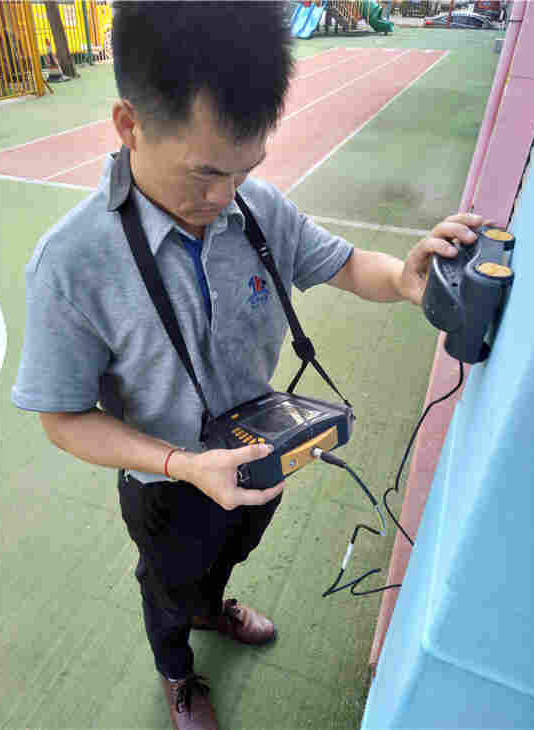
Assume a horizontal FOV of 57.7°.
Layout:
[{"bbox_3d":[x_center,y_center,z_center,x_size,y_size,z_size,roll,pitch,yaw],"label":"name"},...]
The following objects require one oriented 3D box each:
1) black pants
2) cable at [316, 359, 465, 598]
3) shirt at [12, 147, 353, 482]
[{"bbox_3d":[-0.147,0.499,1.228,0.380,0.910,0.310,-22,42,-26],"label":"black pants"},{"bbox_3d":[0.199,0.252,0.892,0.280,0.560,0.180,-24,43,-27],"label":"cable"},{"bbox_3d":[-0.131,-0.059,0.830,0.560,0.560,0.290,-20,41,-24],"label":"shirt"}]

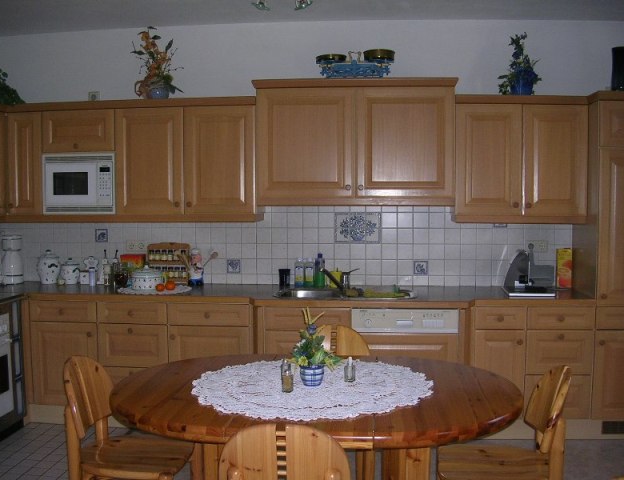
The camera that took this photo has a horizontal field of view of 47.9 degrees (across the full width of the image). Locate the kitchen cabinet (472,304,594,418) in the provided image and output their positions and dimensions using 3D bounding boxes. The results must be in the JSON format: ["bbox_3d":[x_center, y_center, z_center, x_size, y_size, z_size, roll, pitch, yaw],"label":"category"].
[{"bbox_3d":[1.288,0.686,4.280,0.697,0.663,0.580,0,4,5],"label":"kitchen cabinet"}]

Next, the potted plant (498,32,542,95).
[{"bbox_3d":[1.278,-1.073,4.313,0.275,0.420,0.220,0,3,5],"label":"potted plant"}]

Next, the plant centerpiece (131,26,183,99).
[{"bbox_3d":[-0.999,-1.127,4.525,0.345,0.500,0.270,0,3,5],"label":"plant centerpiece"}]

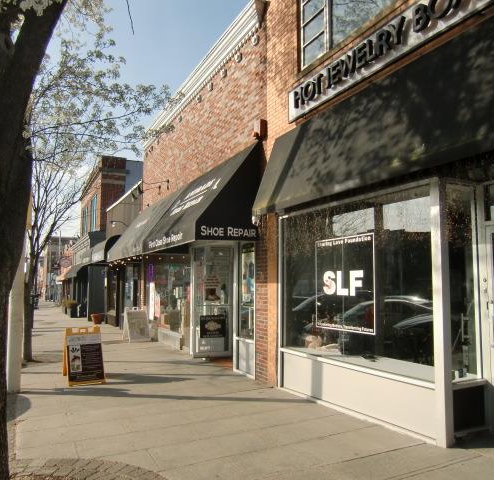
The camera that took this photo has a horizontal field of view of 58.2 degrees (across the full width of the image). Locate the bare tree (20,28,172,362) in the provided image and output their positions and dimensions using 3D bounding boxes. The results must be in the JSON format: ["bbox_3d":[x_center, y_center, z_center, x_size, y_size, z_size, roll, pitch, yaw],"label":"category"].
[{"bbox_3d":[-4.152,-1.258,10.313,4.800,7.900,4.600,4,-7,-27],"label":"bare tree"}]

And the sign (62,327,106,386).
[{"bbox_3d":[-2.858,1.997,7.824,0.600,0.920,0.880,4,-7,-27],"label":"sign"}]

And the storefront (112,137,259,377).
[{"bbox_3d":[-2.051,0.650,11.227,1.450,4.360,7.900,4,-7,-27],"label":"storefront"}]

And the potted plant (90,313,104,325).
[{"bbox_3d":[-6.519,3.445,19.367,0.570,0.470,0.570,4,-7,-27],"label":"potted plant"}]

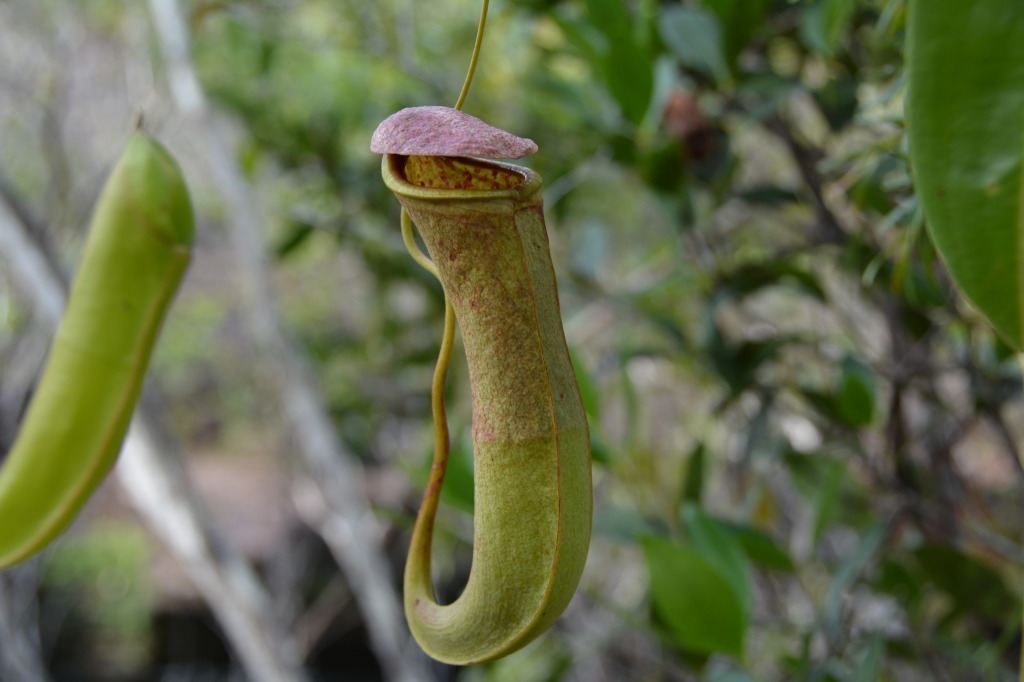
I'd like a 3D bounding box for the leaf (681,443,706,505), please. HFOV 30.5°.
[{"bbox_3d":[0.101,0.073,1.040,0.011,0.036,0.014,9,-13,6],"label":"leaf"}]

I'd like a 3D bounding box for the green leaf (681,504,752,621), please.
[{"bbox_3d":[0.112,0.122,1.030,0.026,0.075,0.020,-29,-11,2],"label":"green leaf"}]

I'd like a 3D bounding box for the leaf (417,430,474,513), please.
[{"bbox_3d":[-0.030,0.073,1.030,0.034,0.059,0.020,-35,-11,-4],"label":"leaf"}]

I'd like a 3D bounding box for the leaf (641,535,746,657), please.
[{"bbox_3d":[0.097,0.136,1.000,0.042,0.086,0.022,-41,-11,-1],"label":"leaf"}]

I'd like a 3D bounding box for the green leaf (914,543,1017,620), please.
[{"bbox_3d":[0.266,0.141,1.100,0.074,0.034,0.020,36,2,9],"label":"green leaf"}]

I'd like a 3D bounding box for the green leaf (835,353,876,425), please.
[{"bbox_3d":[0.205,0.029,1.120,0.023,0.046,0.014,-19,-12,9],"label":"green leaf"}]

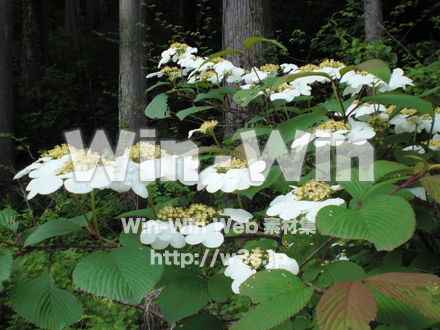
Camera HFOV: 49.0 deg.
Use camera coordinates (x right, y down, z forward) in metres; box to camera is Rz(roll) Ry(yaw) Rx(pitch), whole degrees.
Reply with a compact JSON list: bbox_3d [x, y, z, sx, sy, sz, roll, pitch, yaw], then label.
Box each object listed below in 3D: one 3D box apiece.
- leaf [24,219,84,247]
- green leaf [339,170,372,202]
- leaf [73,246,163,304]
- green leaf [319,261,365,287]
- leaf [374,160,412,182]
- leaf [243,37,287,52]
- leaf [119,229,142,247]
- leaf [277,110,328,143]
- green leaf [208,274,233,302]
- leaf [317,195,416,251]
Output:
[{"bbox_3d":[-0.212,0.087,0.620,0.078,0.015,0.045,-23,14,-20],"label":"leaf"},{"bbox_3d":[0.163,0.024,0.585,0.044,0.016,0.064,-6,40,-12],"label":"green leaf"},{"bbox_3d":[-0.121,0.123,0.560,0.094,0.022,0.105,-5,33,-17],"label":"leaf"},{"bbox_3d":[0.169,0.151,0.660,0.057,0.014,0.062,-13,39,-16],"label":"green leaf"},{"bbox_3d":[0.220,0.009,0.620,0.062,0.016,0.048,-11,12,-30],"label":"leaf"},{"bbox_3d":[0.079,-0.210,0.840,0.072,0.027,0.043,-1,3,-17],"label":"leaf"},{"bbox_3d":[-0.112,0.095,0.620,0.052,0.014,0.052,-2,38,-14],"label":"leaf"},{"bbox_3d":[0.112,-0.051,0.660,0.065,0.022,0.100,25,45,38],"label":"leaf"},{"bbox_3d":[0.001,0.169,0.660,0.036,0.043,0.012,-5,-37,-3],"label":"green leaf"},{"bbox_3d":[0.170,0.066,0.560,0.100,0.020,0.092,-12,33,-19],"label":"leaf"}]

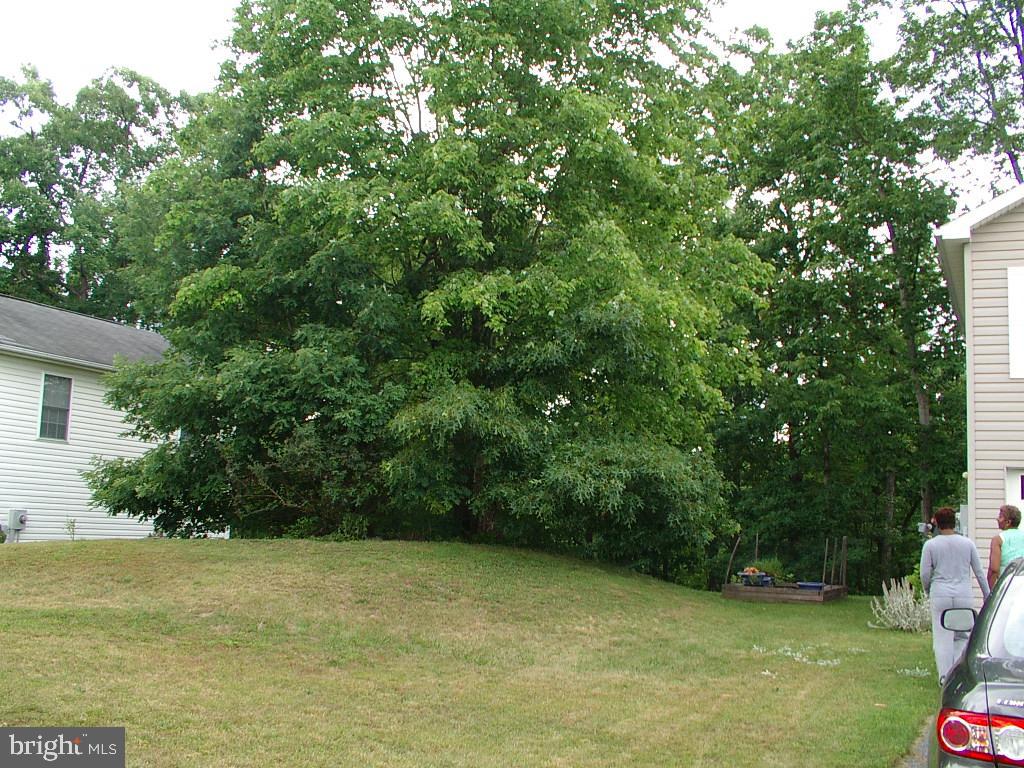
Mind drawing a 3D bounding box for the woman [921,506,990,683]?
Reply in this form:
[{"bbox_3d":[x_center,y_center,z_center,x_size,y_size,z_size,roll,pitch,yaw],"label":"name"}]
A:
[{"bbox_3d":[4.130,1.975,10.470,0.610,1.660,0.400,-1,-8,21],"label":"woman"}]

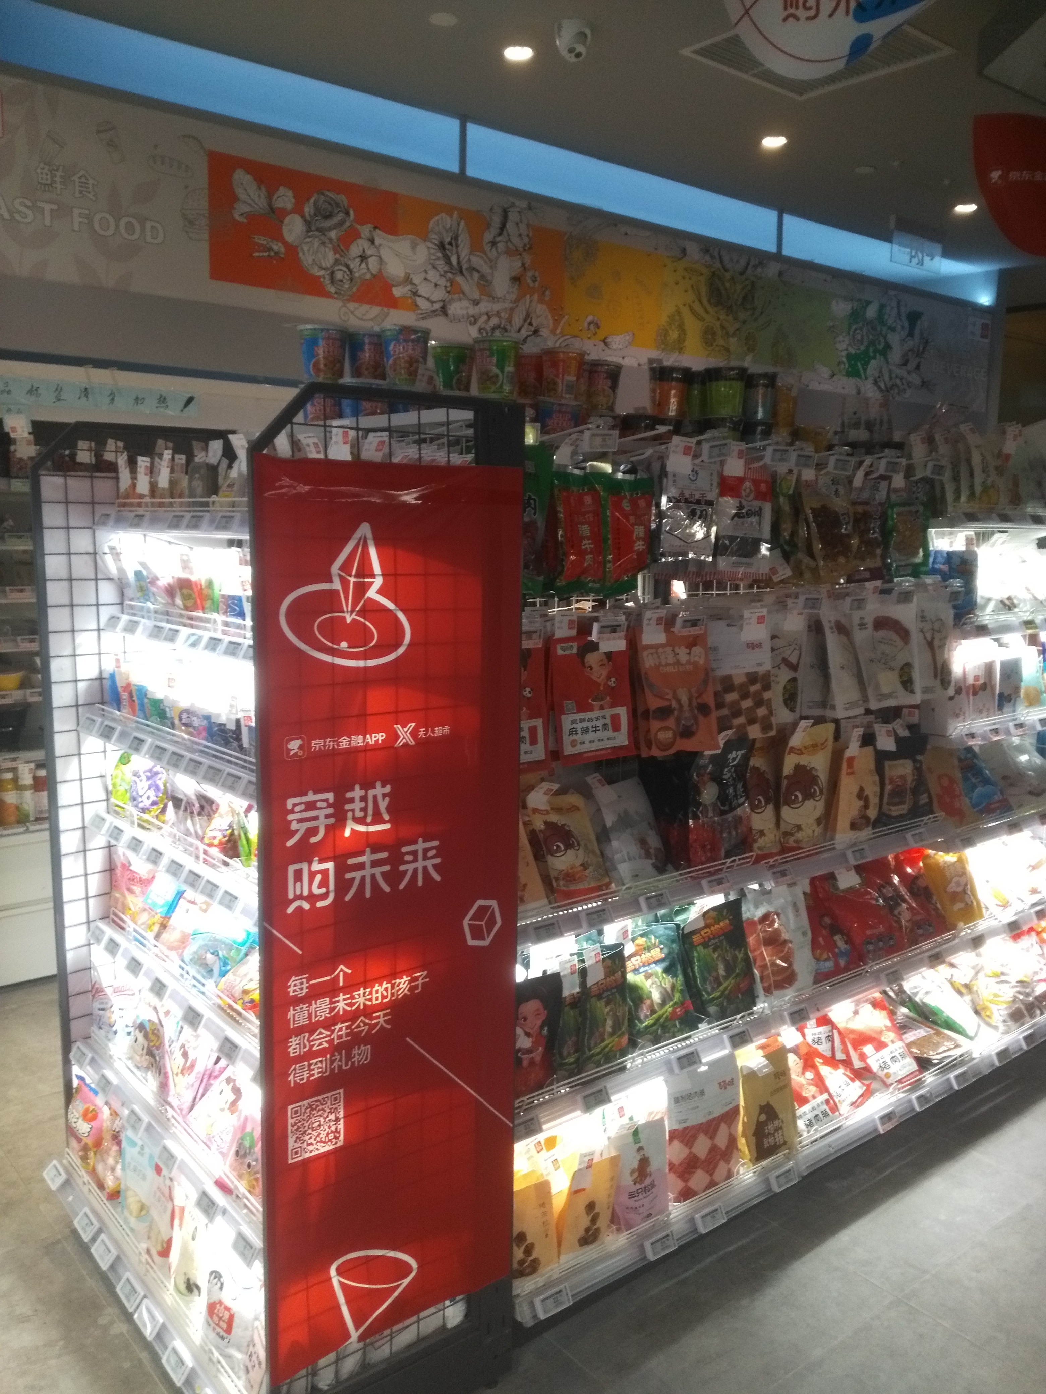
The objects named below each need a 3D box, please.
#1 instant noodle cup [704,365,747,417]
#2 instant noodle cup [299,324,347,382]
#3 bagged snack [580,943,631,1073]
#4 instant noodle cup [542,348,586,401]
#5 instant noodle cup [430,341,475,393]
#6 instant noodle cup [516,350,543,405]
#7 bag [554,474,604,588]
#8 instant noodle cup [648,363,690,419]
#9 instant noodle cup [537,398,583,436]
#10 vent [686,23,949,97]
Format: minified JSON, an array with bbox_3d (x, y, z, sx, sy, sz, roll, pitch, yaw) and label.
[{"bbox_3d":[0.507,-0.761,2.810,0.107,0.114,0.107,2,9,10],"label":"instant noodle cup"},{"bbox_3d":[-0.396,-0.671,2.231,0.097,0.107,0.097,1,9,0],"label":"instant noodle cup"},{"bbox_3d":[0.152,0.601,2.158,0.048,0.230,0.152,0,6,38],"label":"bagged snack"},{"bbox_3d":[0.089,-0.708,2.480,0.097,0.107,0.097,1,9,0],"label":"instant noodle cup"},{"bbox_3d":[-0.150,-0.699,2.428,0.097,0.107,0.097,1,9,0],"label":"instant noodle cup"},{"bbox_3d":[0.021,-0.718,2.565,0.097,0.107,0.097,1,9,0],"label":"instant noodle cup"},{"bbox_3d":[0.088,-0.293,1.989,0.119,0.203,0.030,-6,9,-37],"label":"bag"},{"bbox_3d":[0.352,-0.731,2.710,0.105,0.117,0.105,1,9,0],"label":"instant noodle cup"},{"bbox_3d":[0.080,-0.575,2.401,0.097,0.107,0.097,1,9,2],"label":"instant noodle cup"},{"bbox_3d":[0.932,-2.061,3.566,0.605,0.030,0.600,-6,11,-39],"label":"vent"}]

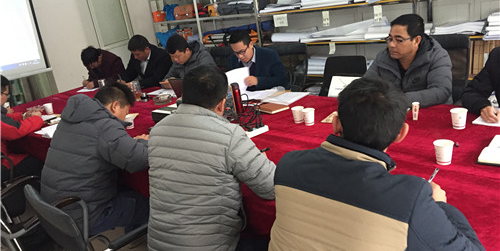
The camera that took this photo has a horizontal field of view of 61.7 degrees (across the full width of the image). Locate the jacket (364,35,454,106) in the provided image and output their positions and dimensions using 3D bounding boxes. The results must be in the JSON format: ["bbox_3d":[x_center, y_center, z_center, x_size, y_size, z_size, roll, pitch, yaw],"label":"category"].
[{"bbox_3d":[0.919,-0.200,2.389,0.600,0.640,0.480,5,23,36],"label":"jacket"}]

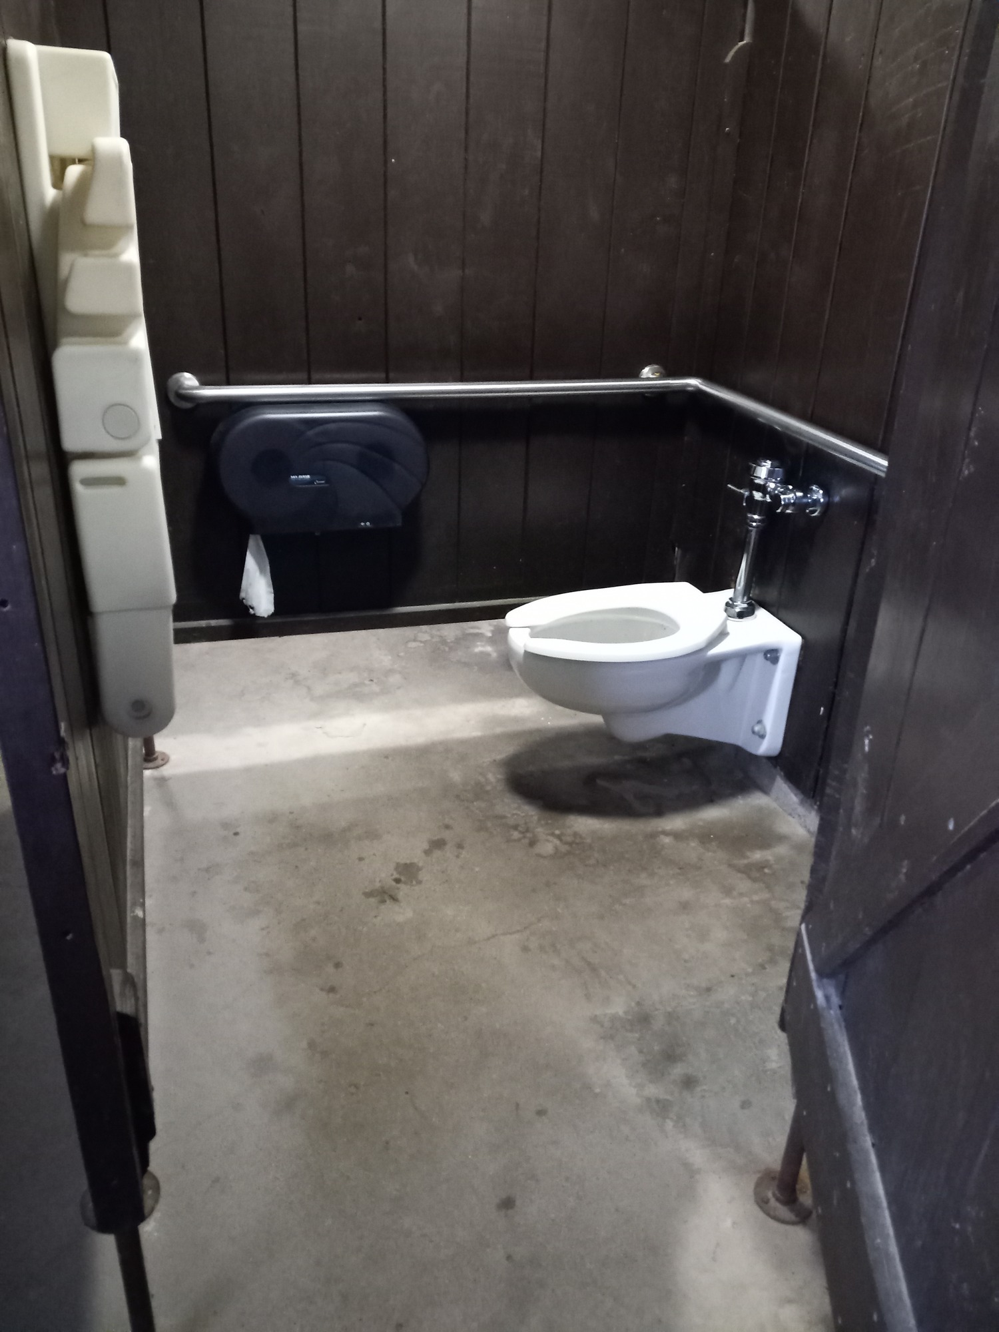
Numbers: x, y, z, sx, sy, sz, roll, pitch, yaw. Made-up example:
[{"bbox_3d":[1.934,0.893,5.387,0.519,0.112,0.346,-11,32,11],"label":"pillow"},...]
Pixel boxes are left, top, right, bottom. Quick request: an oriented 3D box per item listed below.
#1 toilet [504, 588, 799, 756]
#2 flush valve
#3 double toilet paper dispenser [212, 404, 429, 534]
[{"bbox_3d":[0.329,0.034,2.458,0.657,0.346,0.356,-5,26,-15],"label":"toilet"},{"bbox_3d":[0.596,-0.262,2.332,0.157,0.379,0.192,-5,26,-15],"label":"flush valve"},{"bbox_3d":[-0.416,-0.471,2.438,0.490,0.280,0.140,-5,26,-15],"label":"double toilet paper dispenser"}]

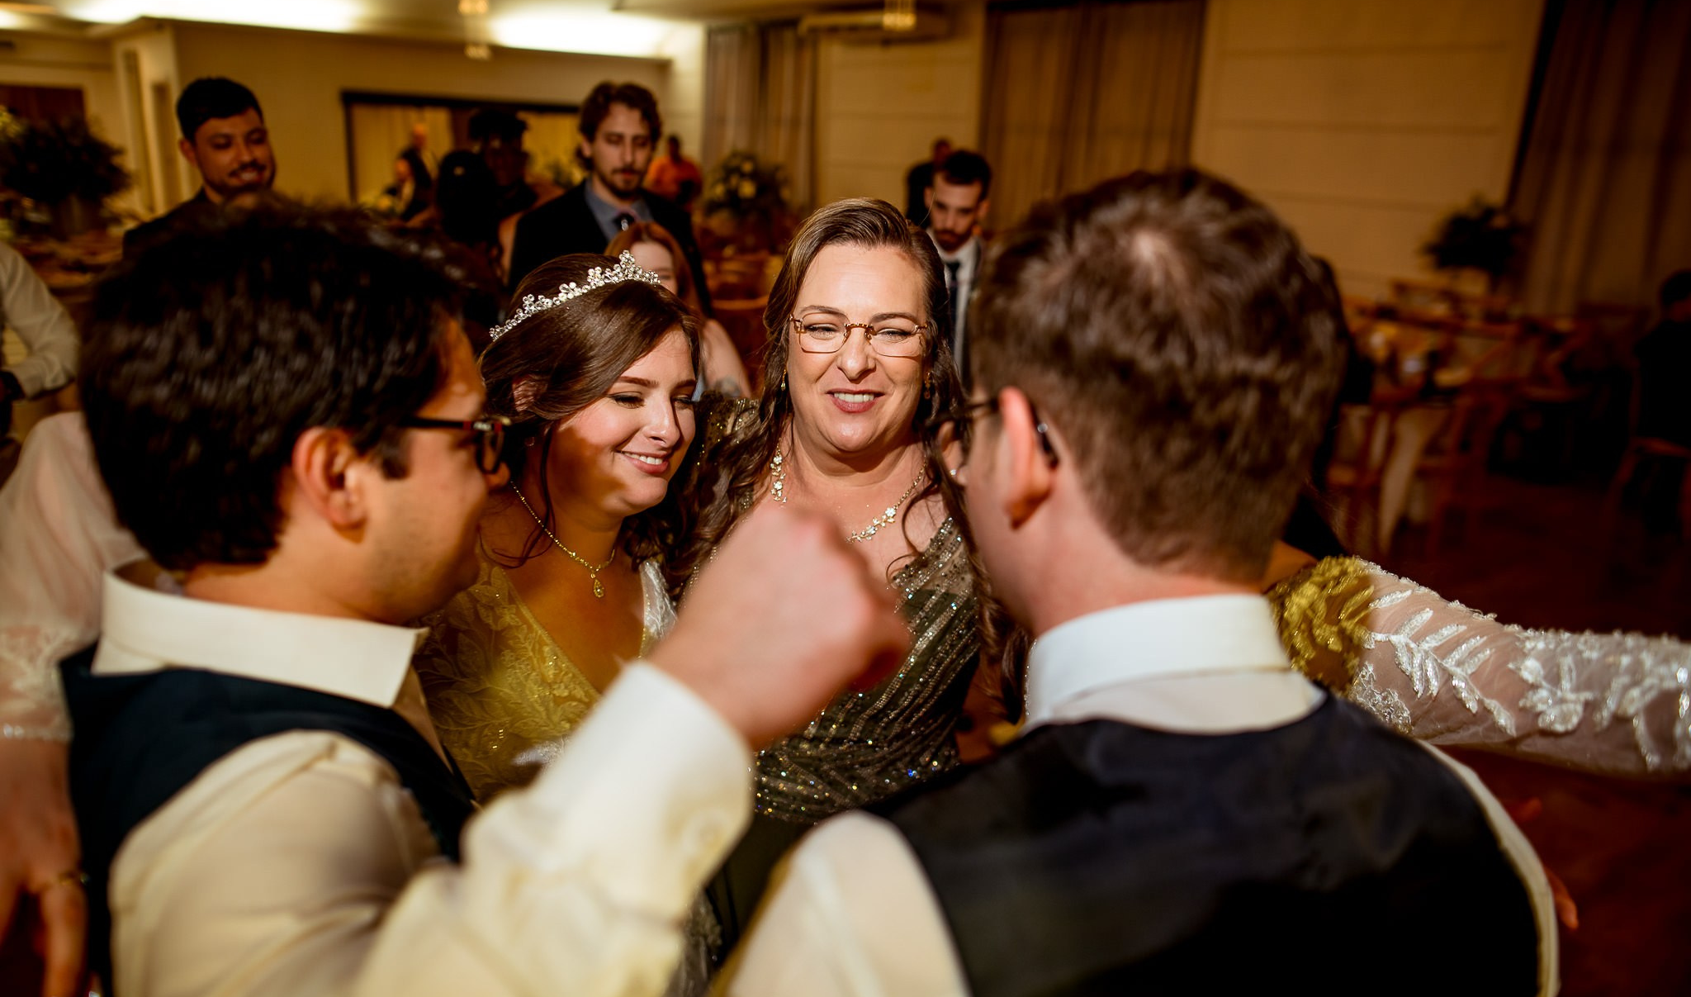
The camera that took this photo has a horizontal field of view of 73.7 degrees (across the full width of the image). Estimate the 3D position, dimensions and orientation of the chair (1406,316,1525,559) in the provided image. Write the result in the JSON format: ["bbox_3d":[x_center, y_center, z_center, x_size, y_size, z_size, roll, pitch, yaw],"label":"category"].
[{"bbox_3d":[2.965,-0.291,5.400,0.480,0.940,0.440,-1,18,-10],"label":"chair"}]

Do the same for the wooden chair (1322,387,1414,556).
[{"bbox_3d":[2.230,-0.111,4.800,0.430,0.900,0.480,14,21,33],"label":"wooden chair"}]

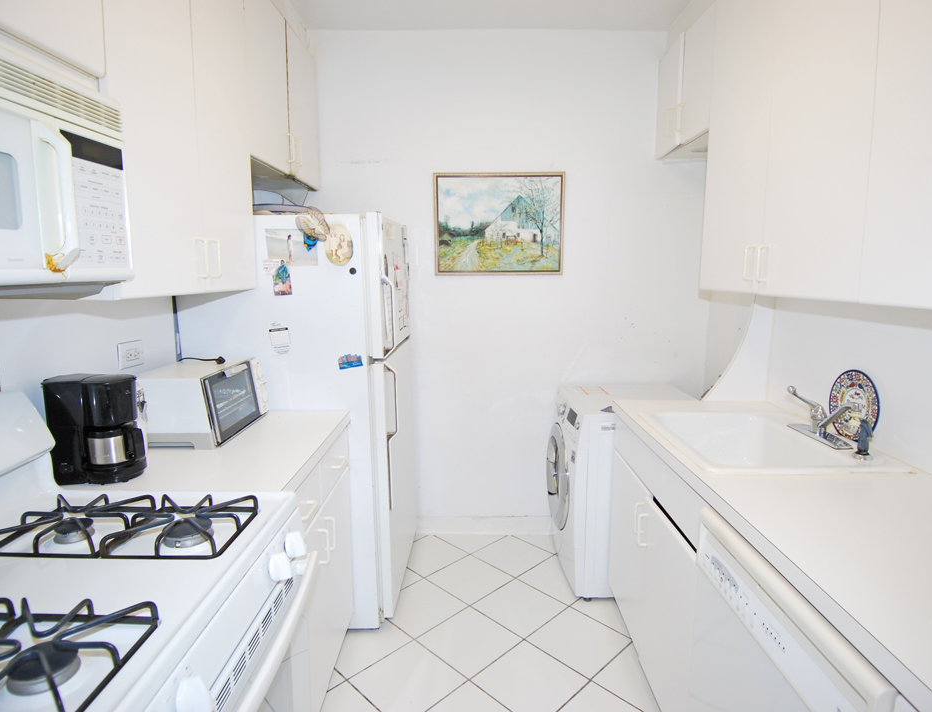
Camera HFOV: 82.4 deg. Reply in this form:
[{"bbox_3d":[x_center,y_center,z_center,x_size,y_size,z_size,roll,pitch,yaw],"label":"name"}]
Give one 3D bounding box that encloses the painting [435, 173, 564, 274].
[{"bbox_3d":[0.166,-0.659,2.667,0.647,0.504,0.024,0,9,1],"label":"painting"}]

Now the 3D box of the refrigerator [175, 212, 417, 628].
[{"bbox_3d":[-0.669,0.239,2.430,0.780,1.650,0.767,0,9,1],"label":"refrigerator"}]

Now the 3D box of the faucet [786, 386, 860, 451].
[{"bbox_3d":[1.125,0.189,1.709,0.125,0.154,0.350,0,9,1],"label":"faucet"}]

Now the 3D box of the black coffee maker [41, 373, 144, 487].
[{"bbox_3d":[-0.962,0.184,1.423,0.204,0.274,0.165,0,9,1],"label":"black coffee maker"}]

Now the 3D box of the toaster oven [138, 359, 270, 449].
[{"bbox_3d":[-0.882,0.147,1.801,0.280,0.224,0.395,0,9,1],"label":"toaster oven"}]

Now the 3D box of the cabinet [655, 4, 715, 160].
[{"bbox_3d":[1.088,-1.137,2.279,0.324,0.450,0.612,0,9,1],"label":"cabinet"}]

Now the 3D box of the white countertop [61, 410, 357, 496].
[{"bbox_3d":[-0.779,0.301,1.692,0.634,0.046,0.713,0,9,1],"label":"white countertop"}]

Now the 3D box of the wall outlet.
[{"bbox_3d":[-1.090,-0.004,1.749,0.012,0.078,0.117,0,9,1],"label":"wall outlet"}]

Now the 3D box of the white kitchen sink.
[{"bbox_3d":[0.924,0.346,1.750,0.558,0.184,0.615,0,9,1],"label":"white kitchen sink"}]

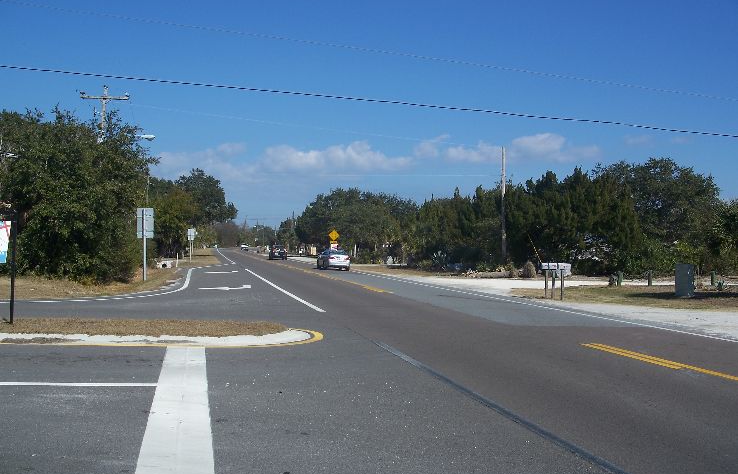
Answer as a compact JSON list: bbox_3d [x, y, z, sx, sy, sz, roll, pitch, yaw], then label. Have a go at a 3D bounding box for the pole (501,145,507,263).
[{"bbox_3d":[8.646,-1.792,50.500,0.260,8.000,0.260,0,0,-12],"label":"pole"}]

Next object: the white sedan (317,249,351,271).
[{"bbox_3d":[-2.579,1.654,57.000,1.820,1.470,4.800,0,0,-12],"label":"white sedan"}]

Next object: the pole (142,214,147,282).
[{"bbox_3d":[-10.934,0.473,38.500,0.100,3.400,0.100,0,0,-12],"label":"pole"}]

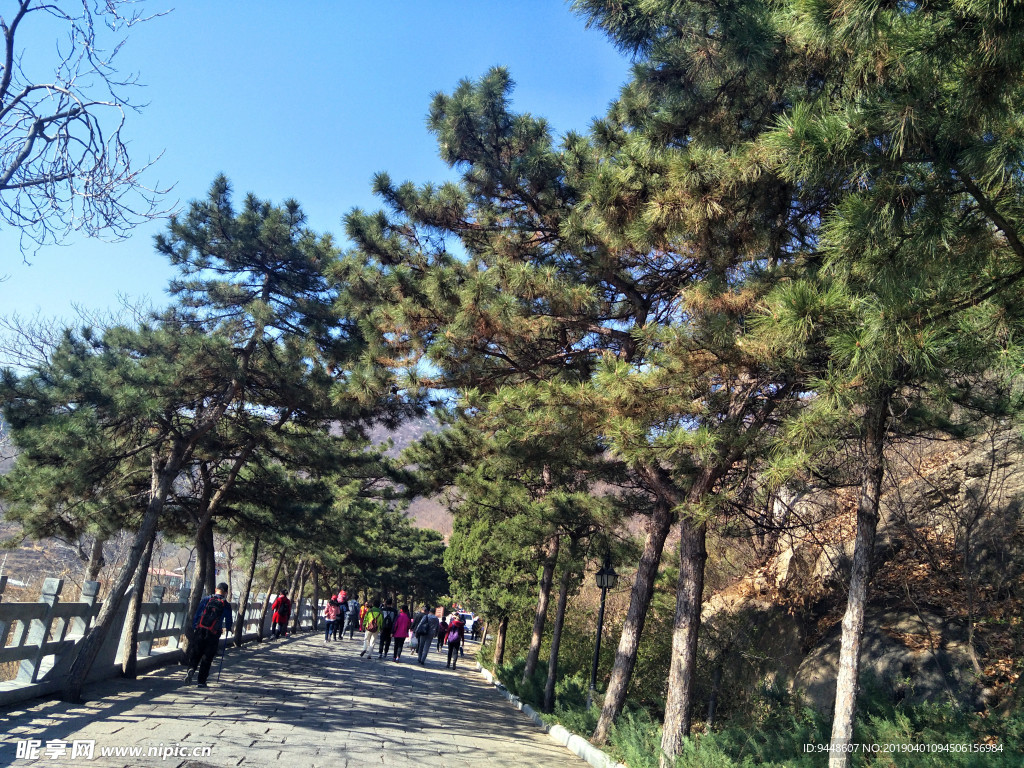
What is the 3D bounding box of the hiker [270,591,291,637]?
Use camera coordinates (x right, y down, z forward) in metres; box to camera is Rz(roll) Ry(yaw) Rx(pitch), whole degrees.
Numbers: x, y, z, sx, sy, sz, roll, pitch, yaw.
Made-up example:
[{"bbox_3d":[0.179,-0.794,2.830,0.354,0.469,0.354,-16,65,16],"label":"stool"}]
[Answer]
[{"bbox_3d":[-8.256,8.235,25.398,0.620,1.654,0.470,15,-15,-24],"label":"hiker"}]

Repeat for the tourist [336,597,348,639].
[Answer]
[{"bbox_3d":[-6.211,8.481,25.787,0.520,1.569,0.420,10,-14,-5],"label":"tourist"}]

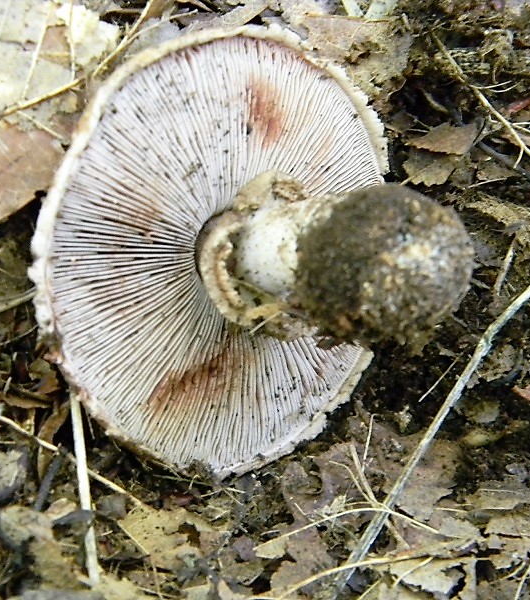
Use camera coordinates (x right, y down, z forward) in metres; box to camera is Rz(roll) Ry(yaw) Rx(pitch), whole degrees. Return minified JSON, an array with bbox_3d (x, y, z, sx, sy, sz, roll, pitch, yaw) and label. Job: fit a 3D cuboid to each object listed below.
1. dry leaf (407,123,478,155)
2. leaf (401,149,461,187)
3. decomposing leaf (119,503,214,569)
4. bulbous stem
[{"bbox_3d":[0.040,-0.036,0.433,0.016,0.004,0.008,-3,65,-1],"label":"dry leaf"},{"bbox_3d":[0.037,-0.031,0.433,0.013,0.003,0.011,0,65,0],"label":"leaf"},{"bbox_3d":[-0.021,0.049,0.396,0.019,0.003,0.013,5,65,2],"label":"decomposing leaf"},{"bbox_3d":[0.008,-0.008,0.362,0.029,0.061,0.029,0,93,-37],"label":"bulbous stem"}]

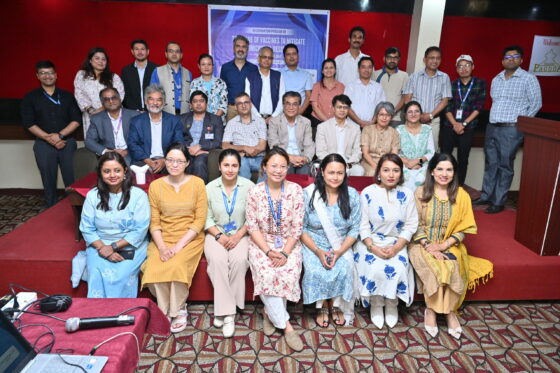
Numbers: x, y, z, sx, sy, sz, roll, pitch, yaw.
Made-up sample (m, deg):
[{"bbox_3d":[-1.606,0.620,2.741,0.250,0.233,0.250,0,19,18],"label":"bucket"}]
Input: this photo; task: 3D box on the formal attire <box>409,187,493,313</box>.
[{"bbox_3d":[1.201,0.423,2.709,0.580,0.839,0.600,7,18,18],"label":"formal attire"}]

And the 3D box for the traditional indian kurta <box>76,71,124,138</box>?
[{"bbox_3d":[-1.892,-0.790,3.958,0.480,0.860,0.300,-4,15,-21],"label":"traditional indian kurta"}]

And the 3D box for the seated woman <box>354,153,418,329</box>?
[{"bbox_3d":[0.752,0.350,2.719,0.495,1.141,0.666,2,14,2],"label":"seated woman"}]

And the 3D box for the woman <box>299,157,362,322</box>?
[{"bbox_3d":[0.378,0.368,2.802,0.460,1.185,0.620,1,16,5],"label":"woman"}]

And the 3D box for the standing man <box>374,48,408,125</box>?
[{"bbox_3d":[1.201,-0.708,4.249,0.480,1.660,0.300,3,17,8],"label":"standing man"}]

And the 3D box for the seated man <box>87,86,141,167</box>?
[{"bbox_3d":[-1.575,-0.314,3.567,0.545,1.222,0.788,-3,15,-16],"label":"seated man"}]

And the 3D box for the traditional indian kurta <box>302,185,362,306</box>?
[{"bbox_3d":[0.385,0.413,2.815,0.450,0.810,0.550,1,16,5],"label":"traditional indian kurta"}]

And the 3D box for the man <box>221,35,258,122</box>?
[{"bbox_3d":[-0.438,-0.764,4.179,0.480,1.745,0.310,0,17,-3],"label":"man"}]

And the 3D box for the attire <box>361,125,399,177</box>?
[{"bbox_3d":[0.900,-0.226,3.394,0.430,0.680,0.480,3,16,10],"label":"attire"}]

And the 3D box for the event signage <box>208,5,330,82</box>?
[{"bbox_3d":[-0.148,-1.936,5.343,1.681,1.121,0.030,0,14,-4],"label":"event signage"}]

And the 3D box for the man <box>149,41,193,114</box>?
[{"bbox_3d":[-1.119,-0.679,4.031,0.470,1.641,0.300,-1,17,-8],"label":"man"}]

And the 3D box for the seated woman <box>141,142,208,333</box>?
[{"bbox_3d":[-0.700,0.304,2.653,0.460,1.227,0.640,-1,17,-6],"label":"seated woman"}]

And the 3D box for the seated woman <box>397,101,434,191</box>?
[{"bbox_3d":[1.251,-0.225,3.548,0.430,1.139,0.720,5,17,12],"label":"seated woman"}]

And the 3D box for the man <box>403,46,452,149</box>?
[{"bbox_3d":[1.612,-0.637,4.158,0.545,1.727,0.323,5,15,13],"label":"man"}]

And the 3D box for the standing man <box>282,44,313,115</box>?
[{"bbox_3d":[0.160,-0.581,3.939,0.470,1.710,0.310,0,16,0],"label":"standing man"}]

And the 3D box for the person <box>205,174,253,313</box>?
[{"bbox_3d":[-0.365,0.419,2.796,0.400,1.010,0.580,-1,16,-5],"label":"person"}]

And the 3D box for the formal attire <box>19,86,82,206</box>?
[{"bbox_3d":[-2.401,-0.354,4.039,0.576,1.464,0.323,-5,16,-24],"label":"formal attire"}]

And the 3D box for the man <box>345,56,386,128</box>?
[{"bbox_3d":[0.896,-0.601,4.074,0.460,1.544,0.300,3,17,6],"label":"man"}]

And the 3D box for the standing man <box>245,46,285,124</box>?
[{"bbox_3d":[-0.171,-0.660,4.063,0.460,1.623,0.310,1,17,-1],"label":"standing man"}]

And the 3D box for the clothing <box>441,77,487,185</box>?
[{"bbox_3d":[1.930,-0.487,4.048,0.460,1.370,0.290,5,16,17],"label":"clothing"}]

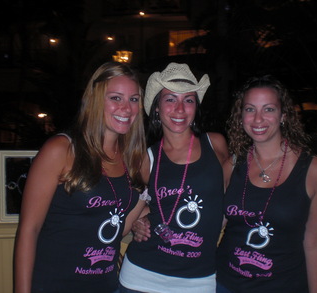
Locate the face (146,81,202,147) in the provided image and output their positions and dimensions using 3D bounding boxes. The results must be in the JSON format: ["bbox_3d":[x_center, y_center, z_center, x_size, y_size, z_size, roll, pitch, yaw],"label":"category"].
[{"bbox_3d":[0.052,-0.115,1.500,0.170,0.225,0.190,1,3,-10],"label":"face"}]

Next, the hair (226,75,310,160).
[{"bbox_3d":[0.386,-0.102,1.520,0.280,0.300,0.250,-1,3,9],"label":"hair"}]

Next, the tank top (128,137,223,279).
[{"bbox_3d":[0.060,0.210,1.530,0.340,0.510,0.240,2,3,-13],"label":"tank top"}]

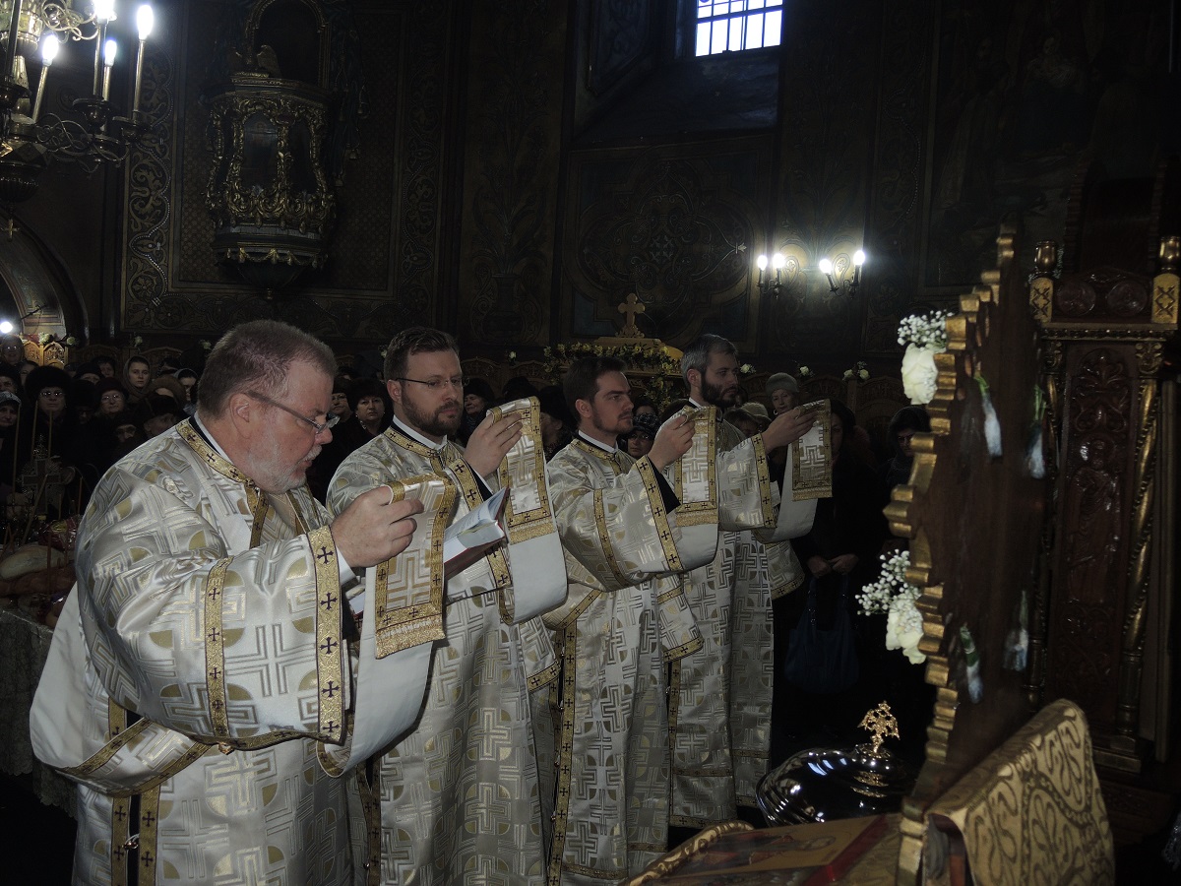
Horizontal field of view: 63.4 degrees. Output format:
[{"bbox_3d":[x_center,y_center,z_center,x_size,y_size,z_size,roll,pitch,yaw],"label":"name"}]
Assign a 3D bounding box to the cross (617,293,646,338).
[{"bbox_3d":[0.334,-1.041,7.800,0.235,0.355,0.060,4,3,20],"label":"cross"}]

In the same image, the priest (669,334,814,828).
[{"bbox_3d":[0.485,0.499,3.400,0.620,1.760,0.620,4,3,23],"label":"priest"}]

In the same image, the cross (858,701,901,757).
[{"bbox_3d":[0.559,0.554,1.850,0.083,0.102,0.015,10,3,20],"label":"cross"}]

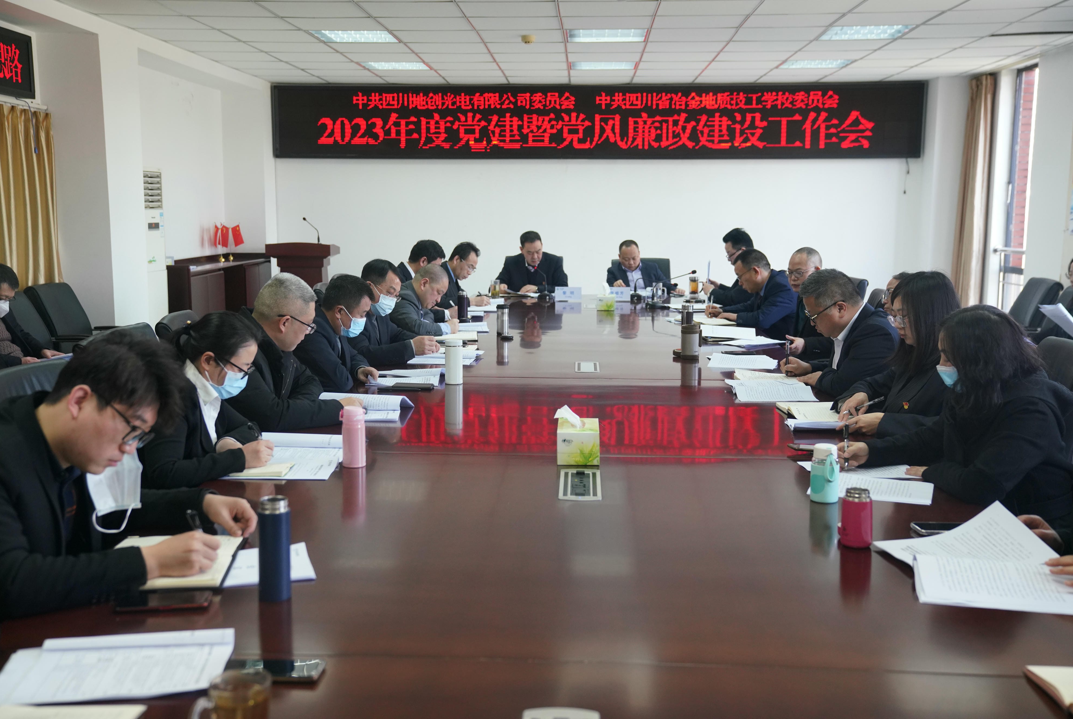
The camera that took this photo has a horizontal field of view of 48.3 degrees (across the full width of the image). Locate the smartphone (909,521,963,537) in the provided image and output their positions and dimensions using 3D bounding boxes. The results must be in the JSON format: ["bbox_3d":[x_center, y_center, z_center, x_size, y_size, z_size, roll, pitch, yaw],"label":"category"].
[{"bbox_3d":[0.924,0.376,2.655,0.158,0.009,0.076,0,7,1],"label":"smartphone"}]

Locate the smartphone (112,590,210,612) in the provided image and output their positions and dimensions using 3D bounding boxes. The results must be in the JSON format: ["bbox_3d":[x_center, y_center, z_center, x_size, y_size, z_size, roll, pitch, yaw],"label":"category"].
[{"bbox_3d":[-0.695,0.453,2.259,0.163,0.009,0.077,0,7,-4],"label":"smartphone"}]

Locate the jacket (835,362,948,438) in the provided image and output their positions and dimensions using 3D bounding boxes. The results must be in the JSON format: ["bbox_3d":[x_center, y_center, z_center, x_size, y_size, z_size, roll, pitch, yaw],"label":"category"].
[{"bbox_3d":[1.207,0.265,3.862,0.460,0.570,0.480,-1,8,-11],"label":"jacket"}]

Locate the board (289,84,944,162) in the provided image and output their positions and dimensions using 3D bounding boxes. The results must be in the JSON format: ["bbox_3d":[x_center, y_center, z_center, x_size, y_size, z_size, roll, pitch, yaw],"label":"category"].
[{"bbox_3d":[0.586,-2.358,11.822,6.400,0.735,0.080,1,7,2],"label":"board"}]

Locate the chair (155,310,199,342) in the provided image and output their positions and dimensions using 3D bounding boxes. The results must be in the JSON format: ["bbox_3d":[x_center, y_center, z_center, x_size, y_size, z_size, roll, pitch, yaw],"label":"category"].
[{"bbox_3d":[-1.141,0.351,4.719,0.640,1.020,0.600,0,8,2],"label":"chair"}]

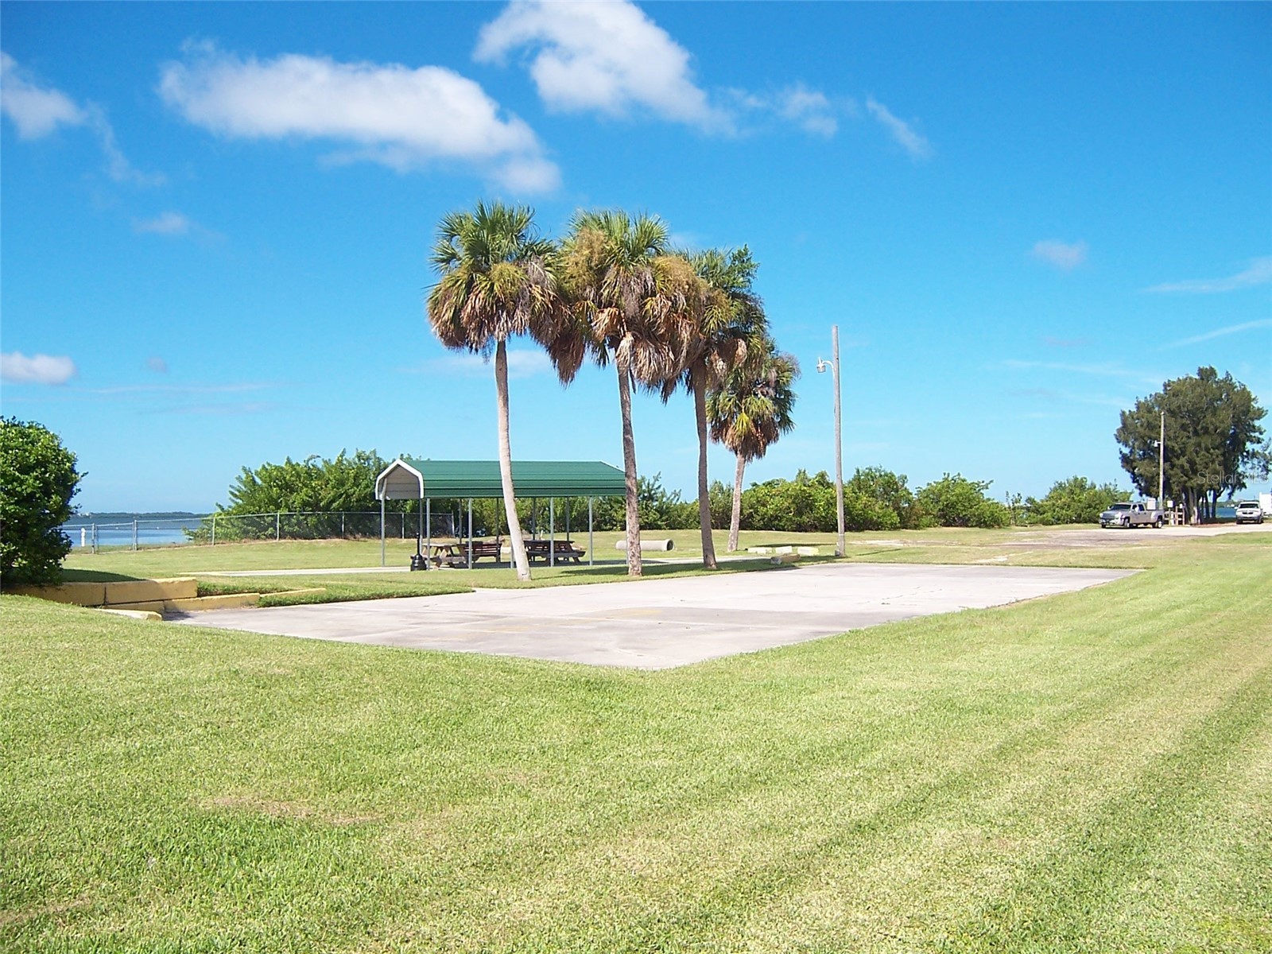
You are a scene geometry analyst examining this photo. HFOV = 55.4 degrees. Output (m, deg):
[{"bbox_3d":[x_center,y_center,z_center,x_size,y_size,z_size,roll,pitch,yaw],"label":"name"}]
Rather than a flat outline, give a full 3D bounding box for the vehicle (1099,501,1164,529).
[{"bbox_3d":[36.759,2.797,90.026,6.200,1.930,2.150,1,-2,-42],"label":"vehicle"}]

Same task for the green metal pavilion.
[{"bbox_3d":[-4.019,1.100,37.126,6.710,3.190,4.120,0,-2,-29],"label":"green metal pavilion"}]

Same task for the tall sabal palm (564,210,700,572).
[{"bbox_3d":[-0.157,-2.240,31.975,3.580,9.600,3.300,-1,-2,0],"label":"tall sabal palm"}]

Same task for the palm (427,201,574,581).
[{"bbox_3d":[-3.446,-2.226,30.826,3.720,9.570,3.400,-1,-2,0],"label":"palm"}]

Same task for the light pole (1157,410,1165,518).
[{"bbox_3d":[40.688,-0.650,94.118,0.750,8.780,0.320,0,-2,-17],"label":"light pole"}]

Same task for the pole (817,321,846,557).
[{"bbox_3d":[7.038,-1.324,43.700,1.000,8.270,0.320,0,-2,-9],"label":"pole"}]

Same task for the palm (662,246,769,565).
[{"bbox_3d":[2.275,-2.041,35.377,3.120,9.340,3.000,-1,-2,0],"label":"palm"}]

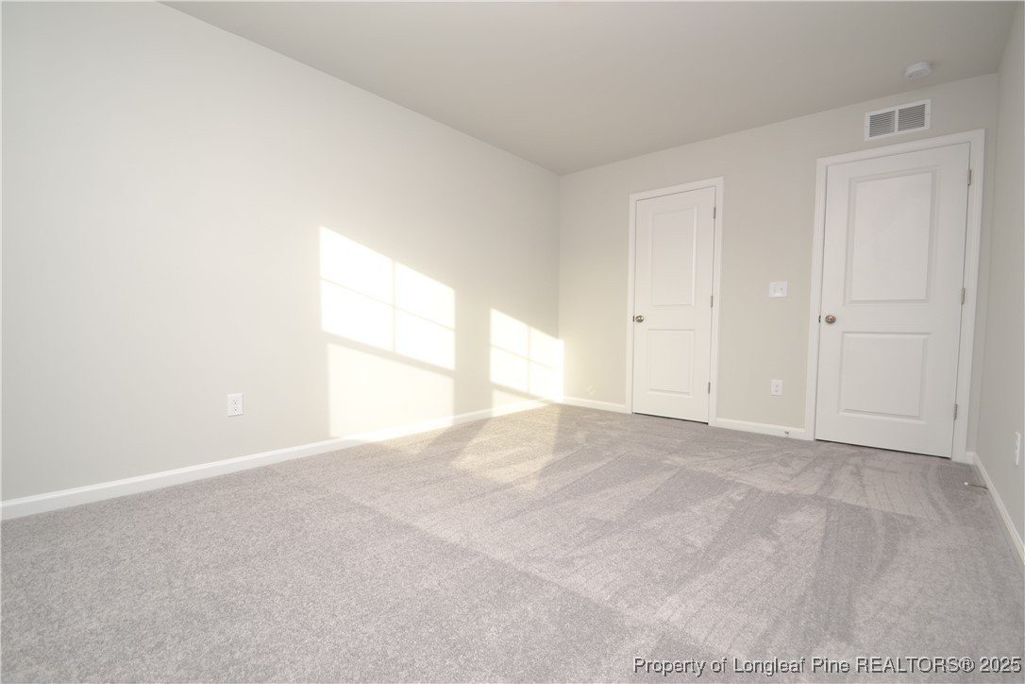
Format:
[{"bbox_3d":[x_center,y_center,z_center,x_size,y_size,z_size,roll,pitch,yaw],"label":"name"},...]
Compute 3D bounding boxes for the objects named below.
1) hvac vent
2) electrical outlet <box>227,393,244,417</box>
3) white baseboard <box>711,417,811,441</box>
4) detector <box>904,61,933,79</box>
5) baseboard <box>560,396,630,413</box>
[{"bbox_3d":[2.611,-1.502,2.902,0.338,0.196,0.016,3,3,38],"label":"hvac vent"},{"bbox_3d":[-1.576,0.360,2.432,0.008,0.124,0.077,3,4,43],"label":"electrical outlet"},{"bbox_3d":[1.991,0.698,3.474,0.673,0.085,0.015,3,3,38],"label":"white baseboard"},{"bbox_3d":[2.456,-1.635,2.583,0.120,0.042,0.120,3,3,38],"label":"detector"},{"bbox_3d":[0.816,0.641,4.408,0.769,0.083,0.015,3,3,38],"label":"baseboard"}]

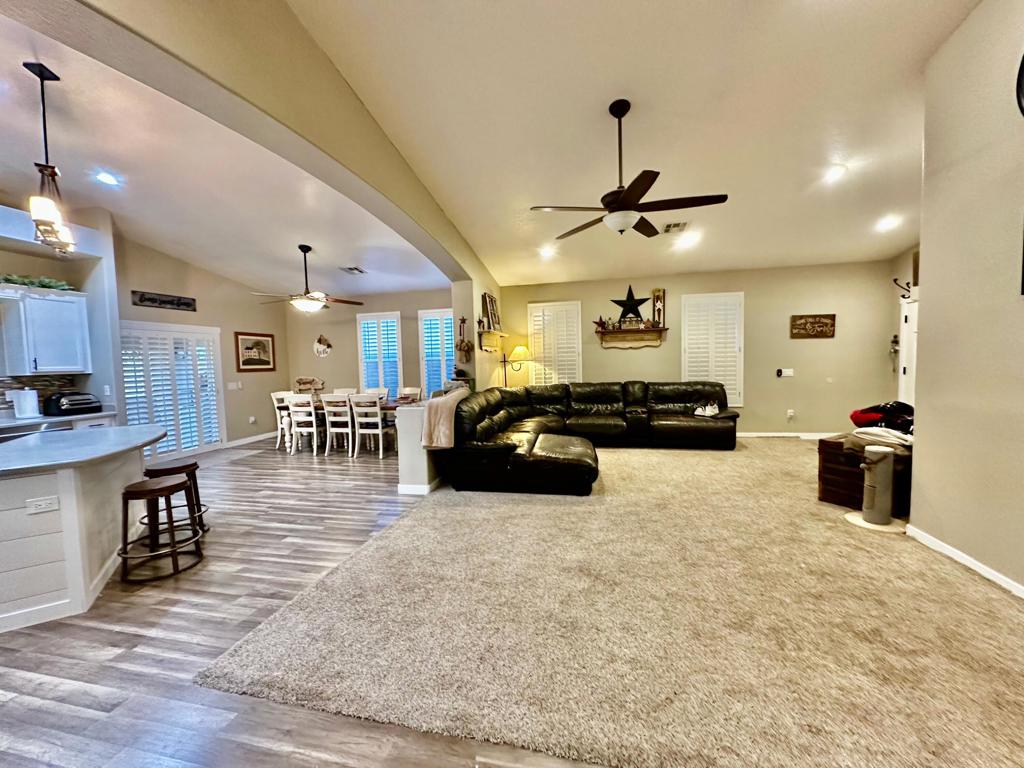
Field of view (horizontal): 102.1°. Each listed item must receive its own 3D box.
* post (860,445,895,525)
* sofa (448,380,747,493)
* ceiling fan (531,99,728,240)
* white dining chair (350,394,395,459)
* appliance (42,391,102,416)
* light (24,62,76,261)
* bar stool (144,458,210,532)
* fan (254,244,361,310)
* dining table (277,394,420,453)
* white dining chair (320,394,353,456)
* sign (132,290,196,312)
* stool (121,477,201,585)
[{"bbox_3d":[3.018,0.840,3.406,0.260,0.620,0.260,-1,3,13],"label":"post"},{"bbox_3d":[1.385,0.547,5.660,3.540,0.970,3.290,-1,3,13],"label":"sofa"},{"bbox_3d":[0.916,-1.748,3.302,1.500,1.060,1.500,-1,3,13],"label":"ceiling fan"},{"bbox_3d":[-2.076,0.610,6.314,0.470,0.950,0.550,-1,3,13],"label":"white dining chair"},{"bbox_3d":[-4.954,0.231,4.680,0.260,0.225,0.370,-1,3,13],"label":"appliance"},{"bbox_3d":[-3.511,-1.676,3.151,0.200,1.330,0.660,-4,4,-32],"label":"light"},{"bbox_3d":[-2.853,0.986,3.513,0.460,0.610,0.460,-1,3,13],"label":"bar stool"},{"bbox_3d":[-3.036,-1.540,6.122,1.600,0.959,1.600,-1,3,13],"label":"fan"},{"bbox_3d":[-2.625,0.704,6.990,2.180,0.760,1.000,-1,3,13],"label":"dining table"},{"bbox_3d":[-2.662,0.625,6.552,0.460,0.970,0.500,-1,3,13],"label":"white dining chair"},{"bbox_3d":[-5.284,-1.261,6.342,0.025,0.210,0.930,-1,3,13],"label":"sign"},{"bbox_3d":[-2.496,1.010,2.940,0.460,0.610,0.460,-1,3,13],"label":"stool"}]

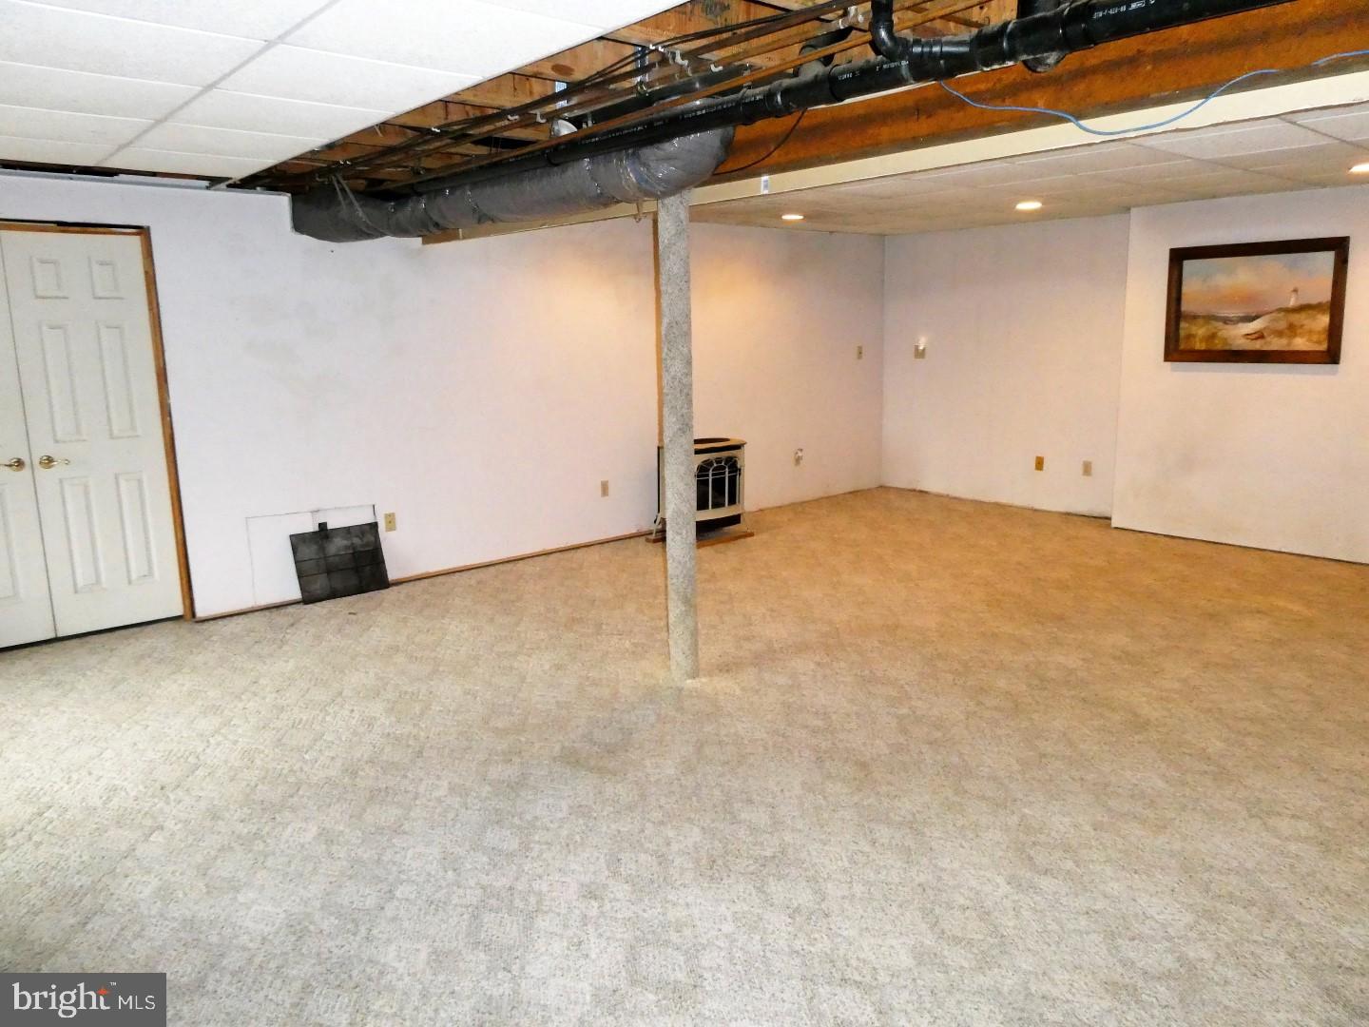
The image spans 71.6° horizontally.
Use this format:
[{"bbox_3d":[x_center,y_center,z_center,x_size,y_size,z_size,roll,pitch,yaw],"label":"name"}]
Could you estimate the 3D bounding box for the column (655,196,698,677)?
[{"bbox_3d":[-0.021,-0.295,4.115,0.122,2.130,0.122,-11,15,-39],"label":"column"}]

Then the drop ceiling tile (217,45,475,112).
[{"bbox_3d":[-1.012,-1.298,2.843,0.605,0.020,0.605,-11,15,-39],"label":"drop ceiling tile"}]

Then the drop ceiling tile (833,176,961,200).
[{"bbox_3d":[1.262,-1.873,5.462,0.605,0.020,0.605,-11,15,-39],"label":"drop ceiling tile"}]

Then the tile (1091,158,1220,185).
[{"bbox_3d":[2.509,-1.793,4.965,0.605,0.020,0.605,-11,15,-39],"label":"tile"}]

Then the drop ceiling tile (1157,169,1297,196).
[{"bbox_3d":[2.979,-1.882,5.358,0.605,0.020,0.605,-11,15,-39],"label":"drop ceiling tile"}]

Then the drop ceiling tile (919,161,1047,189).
[{"bbox_3d":[1.650,-1.788,5.017,0.605,0.020,0.605,-11,15,-39],"label":"drop ceiling tile"}]

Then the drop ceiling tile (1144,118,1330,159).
[{"bbox_3d":[2.427,-1.620,4.126,0.605,0.020,0.605,-11,15,-39],"label":"drop ceiling tile"}]

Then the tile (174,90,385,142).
[{"bbox_3d":[-1.407,-1.383,3.296,0.605,0.020,0.605,-11,15,-39],"label":"tile"}]

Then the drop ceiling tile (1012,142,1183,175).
[{"bbox_3d":[2.039,-1.704,4.571,0.605,0.020,0.605,-11,15,-39],"label":"drop ceiling tile"}]

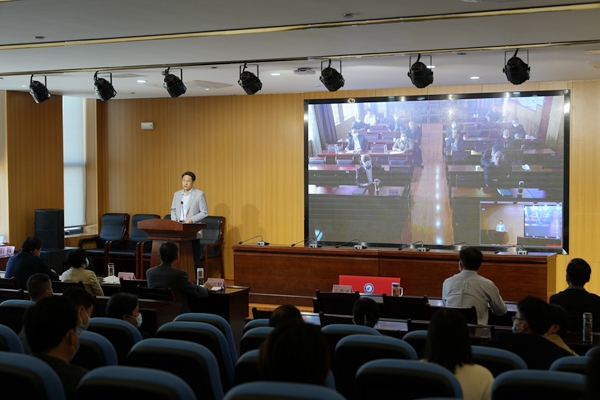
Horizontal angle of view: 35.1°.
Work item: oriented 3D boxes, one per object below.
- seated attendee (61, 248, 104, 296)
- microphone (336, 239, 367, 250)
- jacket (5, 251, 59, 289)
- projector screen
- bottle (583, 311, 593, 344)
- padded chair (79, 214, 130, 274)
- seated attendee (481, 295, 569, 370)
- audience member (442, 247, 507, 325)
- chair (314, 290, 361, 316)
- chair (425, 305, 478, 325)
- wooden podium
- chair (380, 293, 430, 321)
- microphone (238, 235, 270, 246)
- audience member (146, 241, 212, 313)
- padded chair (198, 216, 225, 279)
[{"bbox_3d":[-2.064,1.061,9.369,0.480,1.176,0.750,1,2,26],"label":"seated attendee"},{"bbox_3d":[0.667,0.577,12.181,0.400,0.140,0.110,0,2,12],"label":"microphone"},{"bbox_3d":[-2.663,0.823,9.567,0.560,0.640,0.500,1,2,27],"label":"jacket"},{"bbox_3d":[1.891,-0.387,13.778,3.942,2.256,0.120,1,2,24],"label":"projector screen"},{"bbox_3d":[2.060,0.921,6.805,0.070,0.228,0.070,1,2,25],"label":"bottle"},{"bbox_3d":[-3.272,0.736,15.871,0.610,1.030,0.650,1,2,25],"label":"padded chair"},{"bbox_3d":[1.221,1.111,5.212,0.540,1.208,0.780,0,2,2],"label":"seated attendee"},{"bbox_3d":[1.442,1.032,7.777,0.540,1.324,0.800,0,2,17],"label":"audience member"},{"bbox_3d":[0.410,1.232,8.445,0.430,0.900,0.500,1,2,24],"label":"chair"},{"bbox_3d":[1.370,1.300,8.213,0.440,0.870,0.520,1,2,25],"label":"chair"},{"bbox_3d":[-1.675,0.782,12.584,0.720,1.140,0.580,1,2,25],"label":"wooden podium"},{"bbox_3d":[0.963,1.242,8.145,0.430,0.900,0.500,1,2,24],"label":"chair"},{"bbox_3d":[-0.646,0.556,13.050,0.420,0.150,0.170,1,2,25],"label":"microphone"},{"bbox_3d":[-1.242,1.033,9.859,0.560,1.310,0.720,0,2,10],"label":"audience member"},{"bbox_3d":[-1.609,0.757,15.096,0.610,1.030,0.650,1,2,25],"label":"padded chair"}]

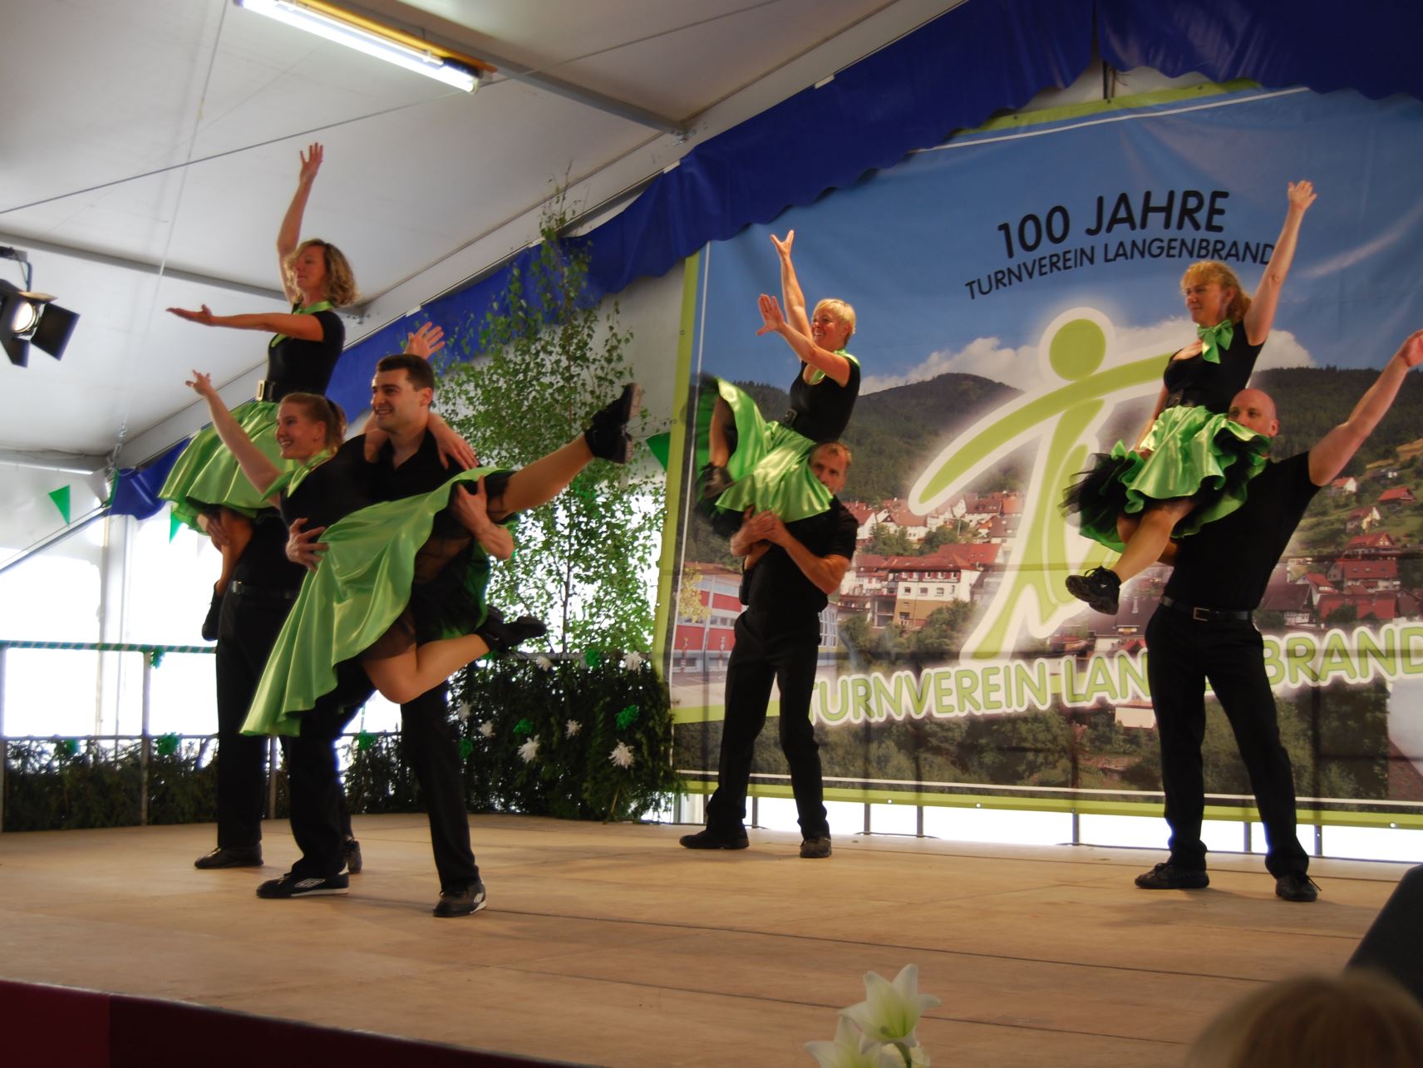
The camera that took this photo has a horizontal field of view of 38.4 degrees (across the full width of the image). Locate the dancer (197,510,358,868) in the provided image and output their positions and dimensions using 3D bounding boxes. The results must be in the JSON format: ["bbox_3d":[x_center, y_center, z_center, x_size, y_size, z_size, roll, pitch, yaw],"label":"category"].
[{"bbox_3d":[-1.649,0.375,7.770,0.620,1.800,0.700,-2,-5,32],"label":"dancer"}]

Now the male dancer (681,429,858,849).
[{"bbox_3d":[0.261,0.495,8.820,0.650,1.770,0.700,-3,-6,42],"label":"male dancer"}]

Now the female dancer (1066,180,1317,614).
[{"bbox_3d":[1.667,-0.493,7.080,0.820,1.510,0.650,4,-6,-38],"label":"female dancer"}]

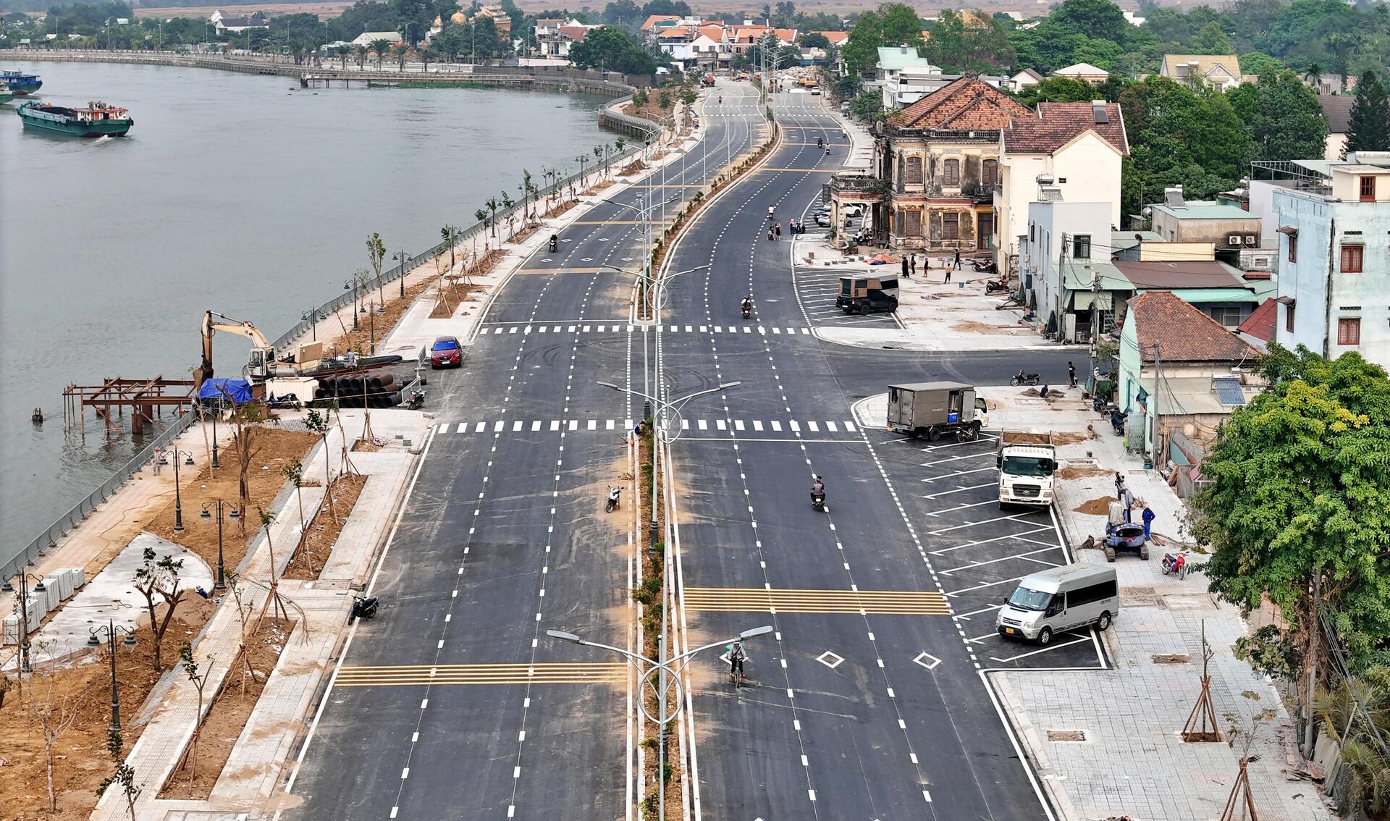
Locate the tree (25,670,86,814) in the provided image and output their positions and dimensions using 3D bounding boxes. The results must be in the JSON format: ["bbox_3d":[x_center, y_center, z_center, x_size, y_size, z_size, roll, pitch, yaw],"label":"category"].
[{"bbox_3d":[-19.348,10.083,85.172,1.800,4.300,1.800,0,9,0],"label":"tree"}]

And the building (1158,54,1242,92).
[{"bbox_3d":[89.519,-57.151,497.210,13.200,11.000,10.500,0,9,0],"label":"building"}]

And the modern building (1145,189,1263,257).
[{"bbox_3d":[38.059,-11.939,210.638,6.300,6.800,10.500,0,9,-2],"label":"modern building"}]

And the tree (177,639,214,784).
[{"bbox_3d":[-16.466,9.864,92.253,1.390,4.774,1.320,0,9,0],"label":"tree"}]

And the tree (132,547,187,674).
[{"bbox_3d":[-20.248,7.573,106.416,2.056,4.843,1.953,0,9,0],"label":"tree"}]

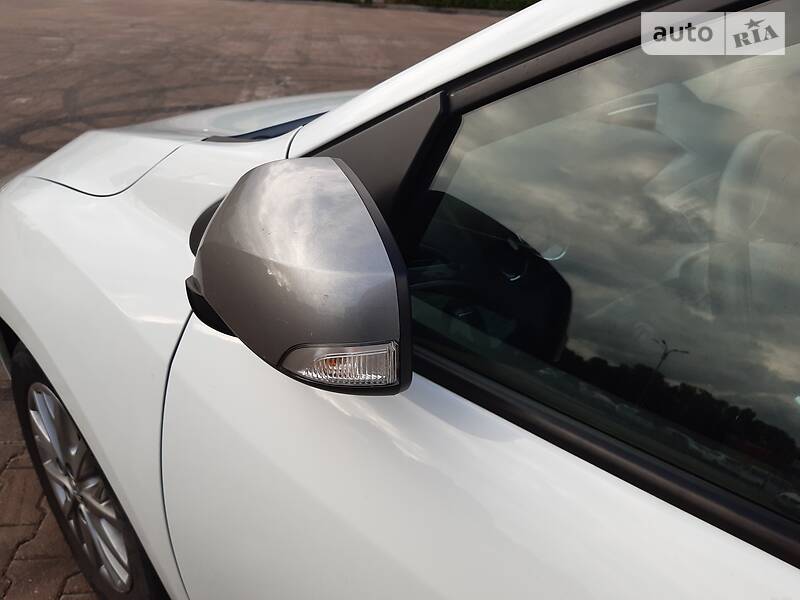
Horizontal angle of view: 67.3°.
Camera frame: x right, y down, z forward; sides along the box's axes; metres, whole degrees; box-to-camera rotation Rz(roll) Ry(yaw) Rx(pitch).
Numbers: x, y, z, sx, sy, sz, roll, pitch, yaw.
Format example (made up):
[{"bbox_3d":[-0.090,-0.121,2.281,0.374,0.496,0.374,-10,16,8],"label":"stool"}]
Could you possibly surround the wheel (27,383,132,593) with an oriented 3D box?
[{"bbox_3d":[-0.571,0.341,1.235,0.435,0.435,0.185,26,34,35],"label":"wheel"}]

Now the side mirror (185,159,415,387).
[{"bbox_3d":[-0.086,-0.034,0.465,0.120,0.155,0.220,-7,30,-23],"label":"side mirror"}]

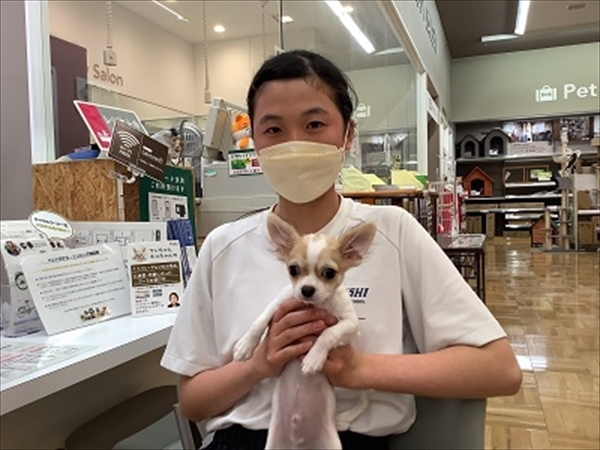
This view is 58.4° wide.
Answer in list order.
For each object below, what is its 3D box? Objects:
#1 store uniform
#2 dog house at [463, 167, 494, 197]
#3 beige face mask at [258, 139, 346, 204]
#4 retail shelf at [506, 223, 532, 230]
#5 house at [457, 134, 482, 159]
[{"bbox_3d":[0.052,0.143,0.890,0.560,0.390,0.290,-1,0,0],"label":"store uniform"},{"bbox_3d":[4.721,-1.122,14.119,0.770,0.770,0.850,-1,2,20],"label":"dog house"},{"bbox_3d":[0.003,-0.079,0.800,0.134,0.098,0.075,-3,3,5],"label":"beige face mask"},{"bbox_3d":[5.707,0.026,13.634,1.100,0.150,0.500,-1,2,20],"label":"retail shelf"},{"bbox_3d":[4.472,-2.017,14.113,0.630,0.630,0.750,-1,2,20],"label":"house"}]

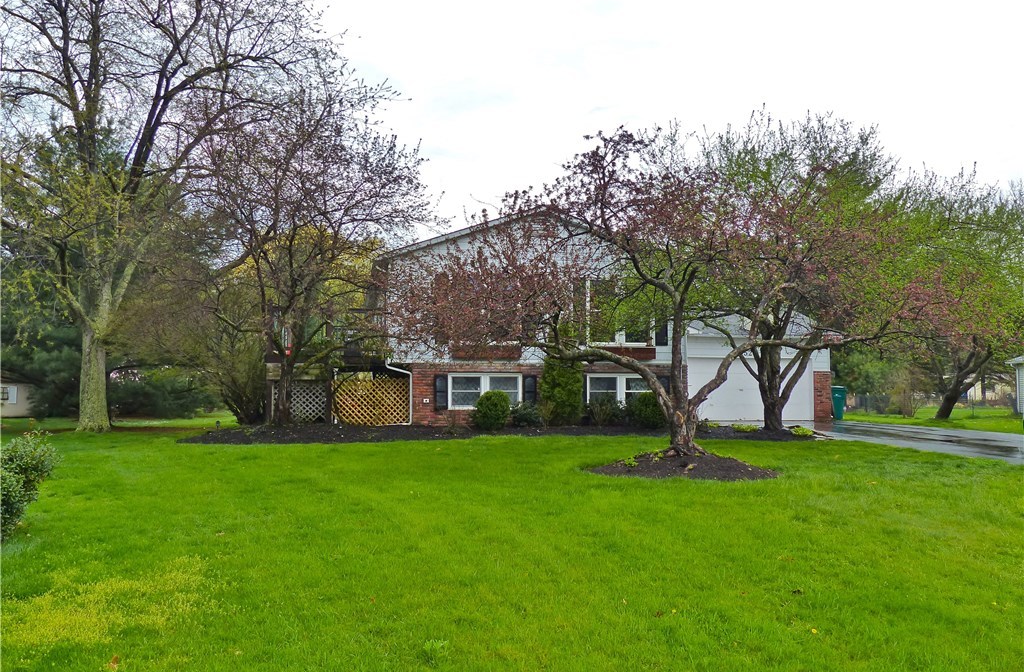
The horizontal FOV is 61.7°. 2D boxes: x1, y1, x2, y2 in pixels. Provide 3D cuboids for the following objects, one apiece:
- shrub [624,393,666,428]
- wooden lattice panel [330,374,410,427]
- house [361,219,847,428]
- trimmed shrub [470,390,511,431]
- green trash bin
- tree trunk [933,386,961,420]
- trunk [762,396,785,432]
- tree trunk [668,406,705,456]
[{"bbox_3d":[3.493,1.934,22.200,1.050,0.940,1.000,0,-3,-8],"label":"shrub"},{"bbox_3d":[-3.628,1.672,22.150,1.920,1.280,0.080,0,-3,-8],"label":"wooden lattice panel"},{"bbox_3d":[3.336,-0.131,29.212,15.648,5.838,13.000,0,-3,-8],"label":"house"},{"bbox_3d":[-0.529,1.876,21.600,0.980,0.980,0.950,0,-3,-8],"label":"trimmed shrub"},{"bbox_3d":[11.244,2.338,29.500,0.620,1.150,0.720,0,-3,-8],"label":"green trash bin"},{"bbox_3d":[14.823,2.289,29.200,0.820,1.120,0.600,0,-3,-8],"label":"tree trunk"},{"bbox_3d":[6.963,2.073,22.800,0.550,0.930,0.520,0,-3,-8],"label":"trunk"},{"bbox_3d":[2.897,1.572,14.200,0.620,0.820,0.550,0,-3,-8],"label":"tree trunk"}]

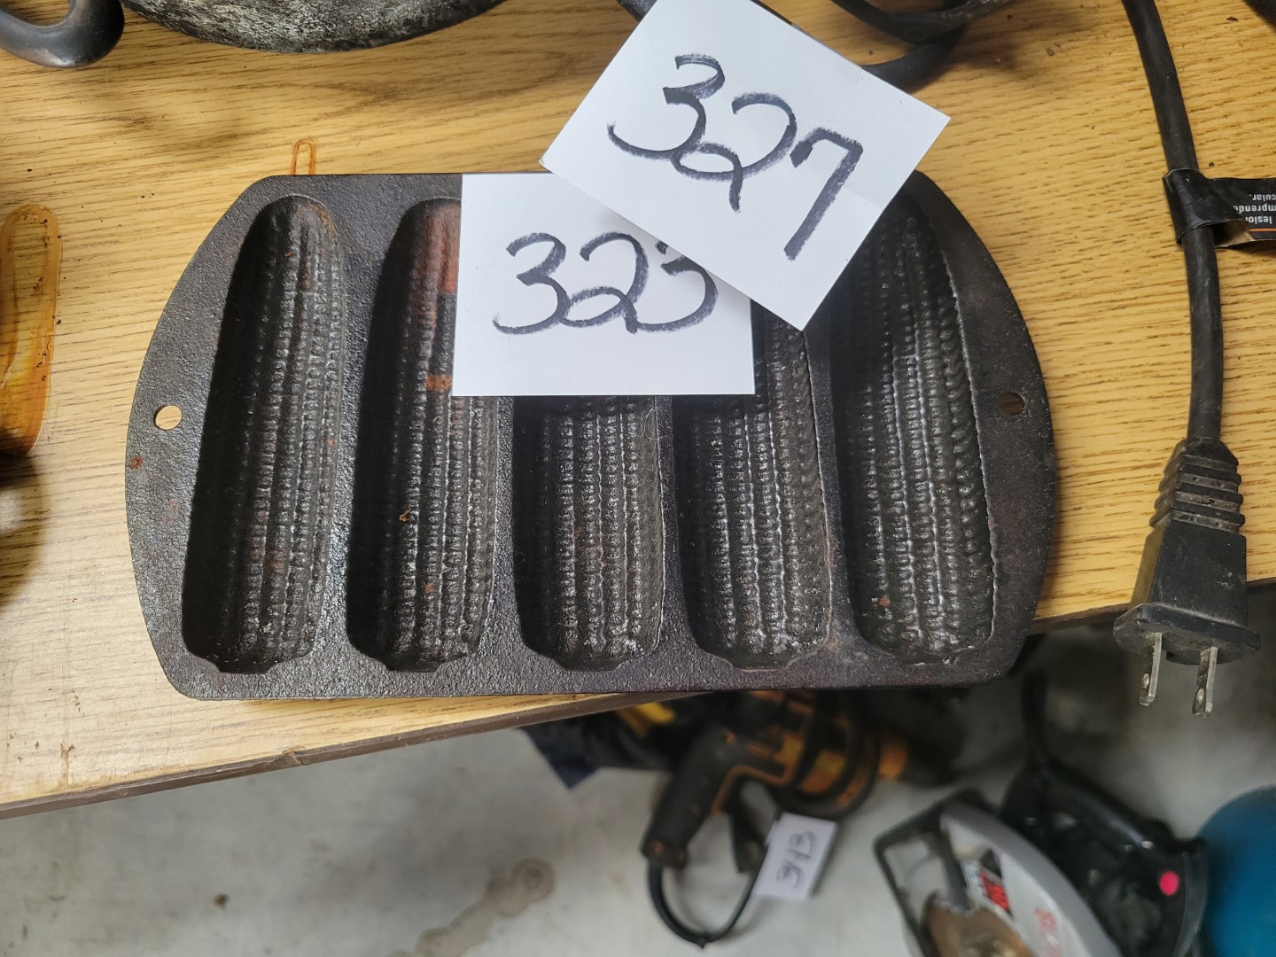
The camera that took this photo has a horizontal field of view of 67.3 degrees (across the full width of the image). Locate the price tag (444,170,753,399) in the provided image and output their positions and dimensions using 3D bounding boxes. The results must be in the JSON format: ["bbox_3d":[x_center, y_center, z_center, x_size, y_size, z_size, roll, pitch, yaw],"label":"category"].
[{"bbox_3d":[-0.009,-0.051,0.248,0.075,0.002,0.065,-1,72,-1],"label":"price tag"}]

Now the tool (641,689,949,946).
[{"bbox_3d":[0.151,0.307,0.886,0.245,0.085,0.240,17,72,5],"label":"tool"}]

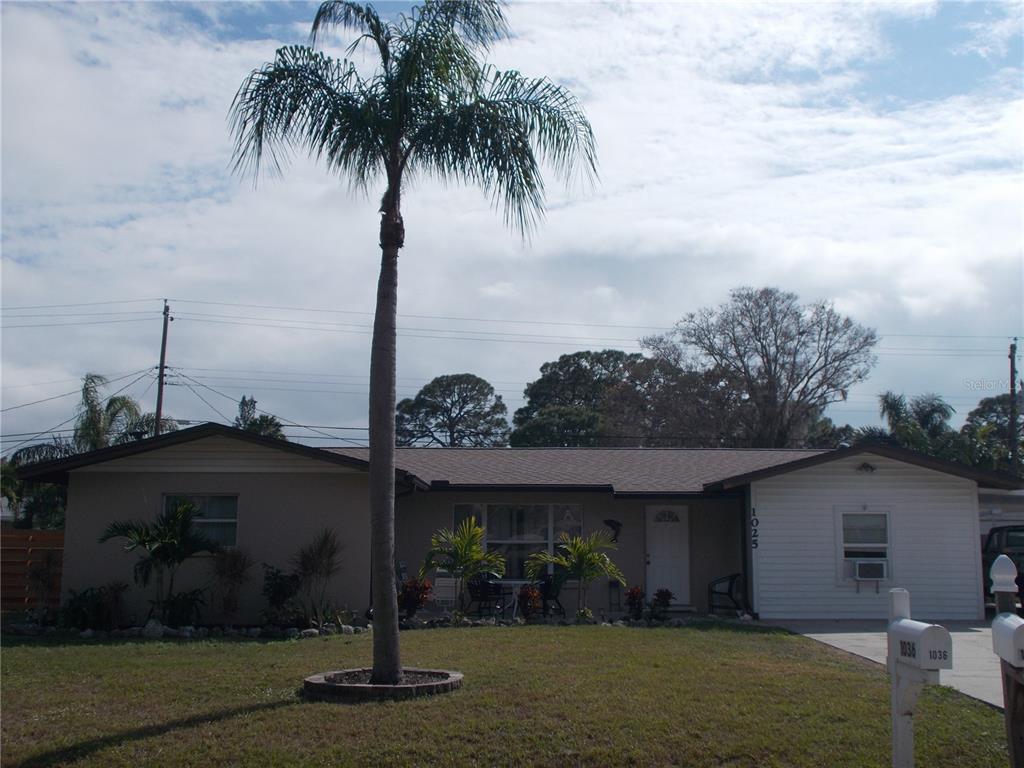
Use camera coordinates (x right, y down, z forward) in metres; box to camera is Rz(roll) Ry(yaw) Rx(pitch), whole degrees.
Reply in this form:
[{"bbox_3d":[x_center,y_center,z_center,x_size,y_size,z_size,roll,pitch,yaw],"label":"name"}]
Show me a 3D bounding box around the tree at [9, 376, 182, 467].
[{"bbox_3d":[-14.871,3.433,40.413,5.700,7.474,5.500,0,-8,0],"label":"tree"}]

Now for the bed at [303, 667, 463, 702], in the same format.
[{"bbox_3d":[-1.367,3.173,12.222,1.720,0.160,1.720,0,-8,0],"label":"bed"}]

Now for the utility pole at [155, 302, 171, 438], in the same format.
[{"bbox_3d":[-13.505,2.176,43.625,0.420,10.895,0.380,2,-8,0],"label":"utility pole"}]

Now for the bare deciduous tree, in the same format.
[{"bbox_3d":[12.348,2.418,56.238,11.300,14.364,10.800,0,-8,0],"label":"bare deciduous tree"}]

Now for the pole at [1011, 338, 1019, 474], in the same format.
[{"bbox_3d":[18.738,2.956,42.829,0.380,9.446,0.360,2,-8,0],"label":"pole"}]

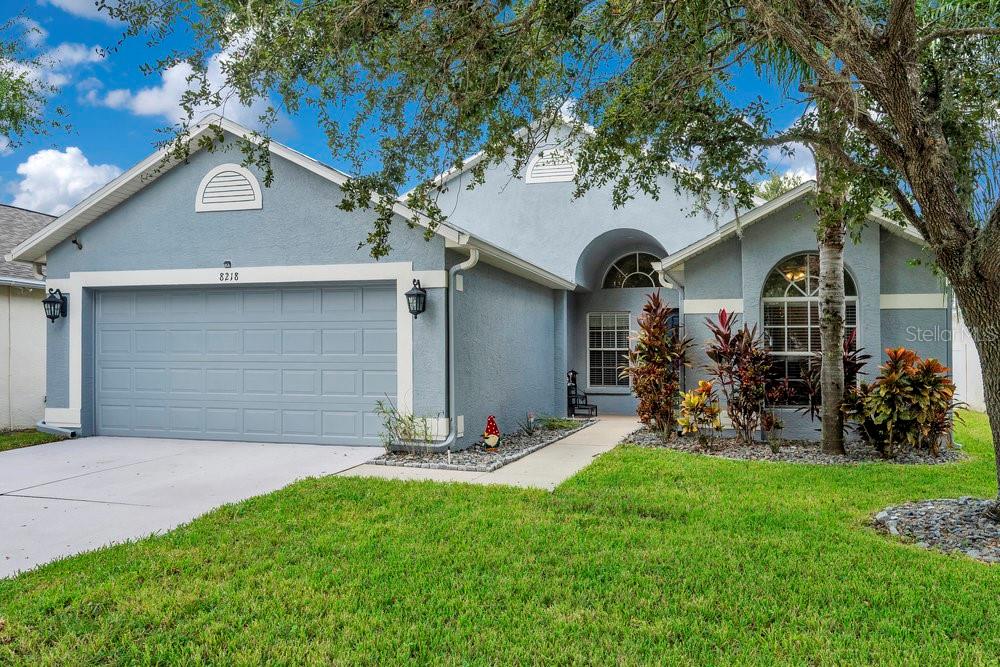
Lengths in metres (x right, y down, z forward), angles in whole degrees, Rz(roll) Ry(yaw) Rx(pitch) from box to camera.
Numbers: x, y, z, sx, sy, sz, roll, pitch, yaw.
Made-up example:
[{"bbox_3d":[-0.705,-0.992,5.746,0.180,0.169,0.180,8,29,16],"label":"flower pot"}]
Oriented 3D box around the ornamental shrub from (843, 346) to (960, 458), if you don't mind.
[{"bbox_3d":[5.200,0.870,9.450,1.430,1.380,1.200,0,-1,15],"label":"ornamental shrub"}]

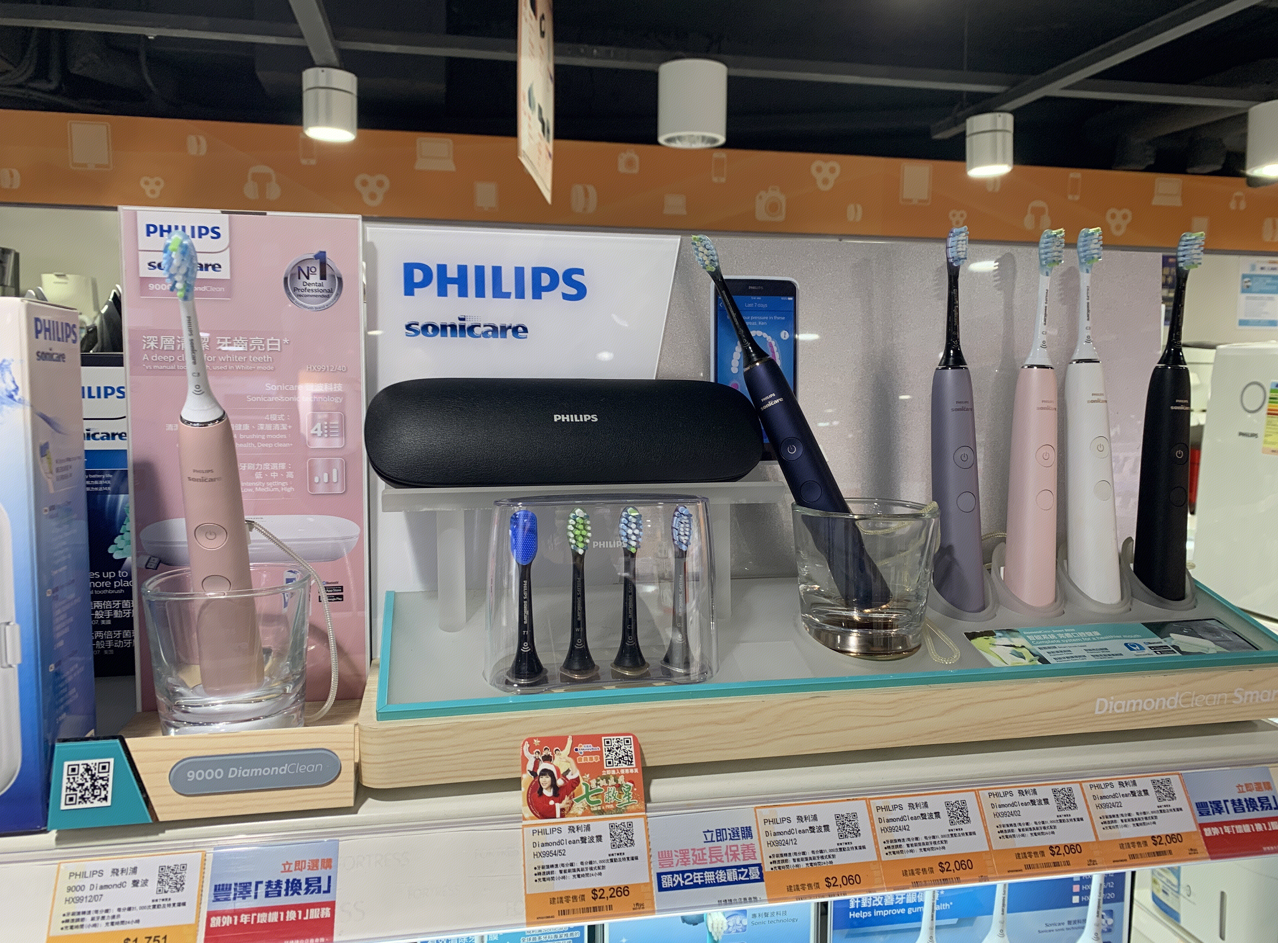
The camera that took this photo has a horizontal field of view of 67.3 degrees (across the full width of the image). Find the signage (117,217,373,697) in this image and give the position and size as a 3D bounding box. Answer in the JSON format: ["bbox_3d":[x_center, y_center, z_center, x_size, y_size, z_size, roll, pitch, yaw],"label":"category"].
[{"bbox_3d":[-0.214,-0.004,0.529,0.120,0.272,0.006,-1,5,-13],"label":"signage"}]

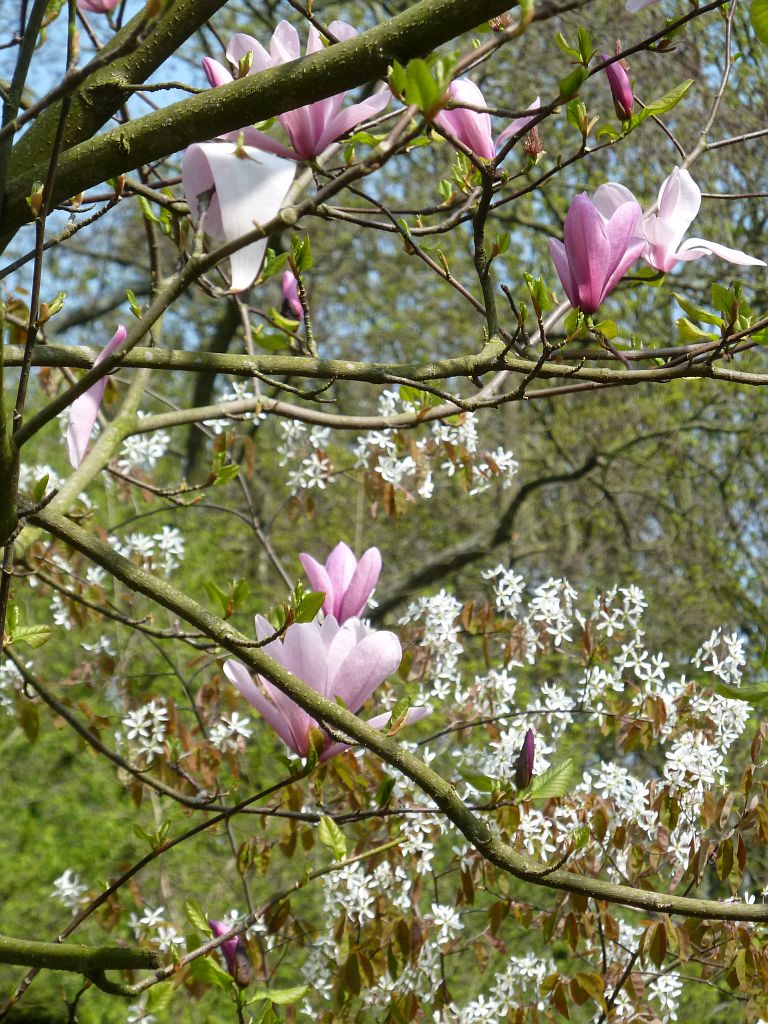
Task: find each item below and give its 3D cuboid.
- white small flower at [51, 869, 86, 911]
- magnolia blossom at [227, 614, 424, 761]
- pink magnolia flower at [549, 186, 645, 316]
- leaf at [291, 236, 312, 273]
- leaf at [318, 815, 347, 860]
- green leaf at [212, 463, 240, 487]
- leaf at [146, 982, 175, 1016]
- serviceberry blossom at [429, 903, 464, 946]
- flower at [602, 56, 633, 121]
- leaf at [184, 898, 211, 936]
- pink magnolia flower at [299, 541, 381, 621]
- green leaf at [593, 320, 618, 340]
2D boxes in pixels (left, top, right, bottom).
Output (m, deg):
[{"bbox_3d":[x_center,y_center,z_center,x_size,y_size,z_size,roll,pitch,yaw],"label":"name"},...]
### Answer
[{"bbox_3d":[-0.328,0.393,5.200,0.037,0.044,0.035,0,-6,0],"label":"white small flower"},{"bbox_3d":[-0.049,0.147,4.200,0.166,0.120,0.143,0,-6,0],"label":"magnolia blossom"},{"bbox_3d":[0.176,-0.217,4.150,0.078,0.105,0.076,0,-6,0],"label":"pink magnolia flower"},{"bbox_3d":[-0.070,-0.220,4.250,0.017,0.032,0.015,0,-6,0],"label":"leaf"},{"bbox_3d":[-0.044,0.277,4.250,0.019,0.039,0.014,-15,0,0],"label":"leaf"},{"bbox_3d":[-0.129,-0.031,4.100,0.023,0.020,0.015,0,-5,0],"label":"green leaf"},{"bbox_3d":[-0.185,0.405,4.150,0.021,0.033,0.007,30,-18,18],"label":"leaf"},{"bbox_3d":[0.062,0.413,5.000,0.036,0.044,0.025,0,-5,0],"label":"serviceberry blossom"},{"bbox_3d":[0.193,-0.352,4.150,0.018,0.055,0.018,-12,0,0],"label":"flower"},{"bbox_3d":[-0.149,0.324,4.000,0.013,0.034,0.013,-30,-5,0],"label":"leaf"},{"bbox_3d":[-0.038,0.072,4.350,0.070,0.092,0.068,0,-6,0],"label":"pink magnolia flower"},{"bbox_3d":[0.176,-0.146,4.000,0.020,0.016,0.007,30,-30,27],"label":"green leaf"}]

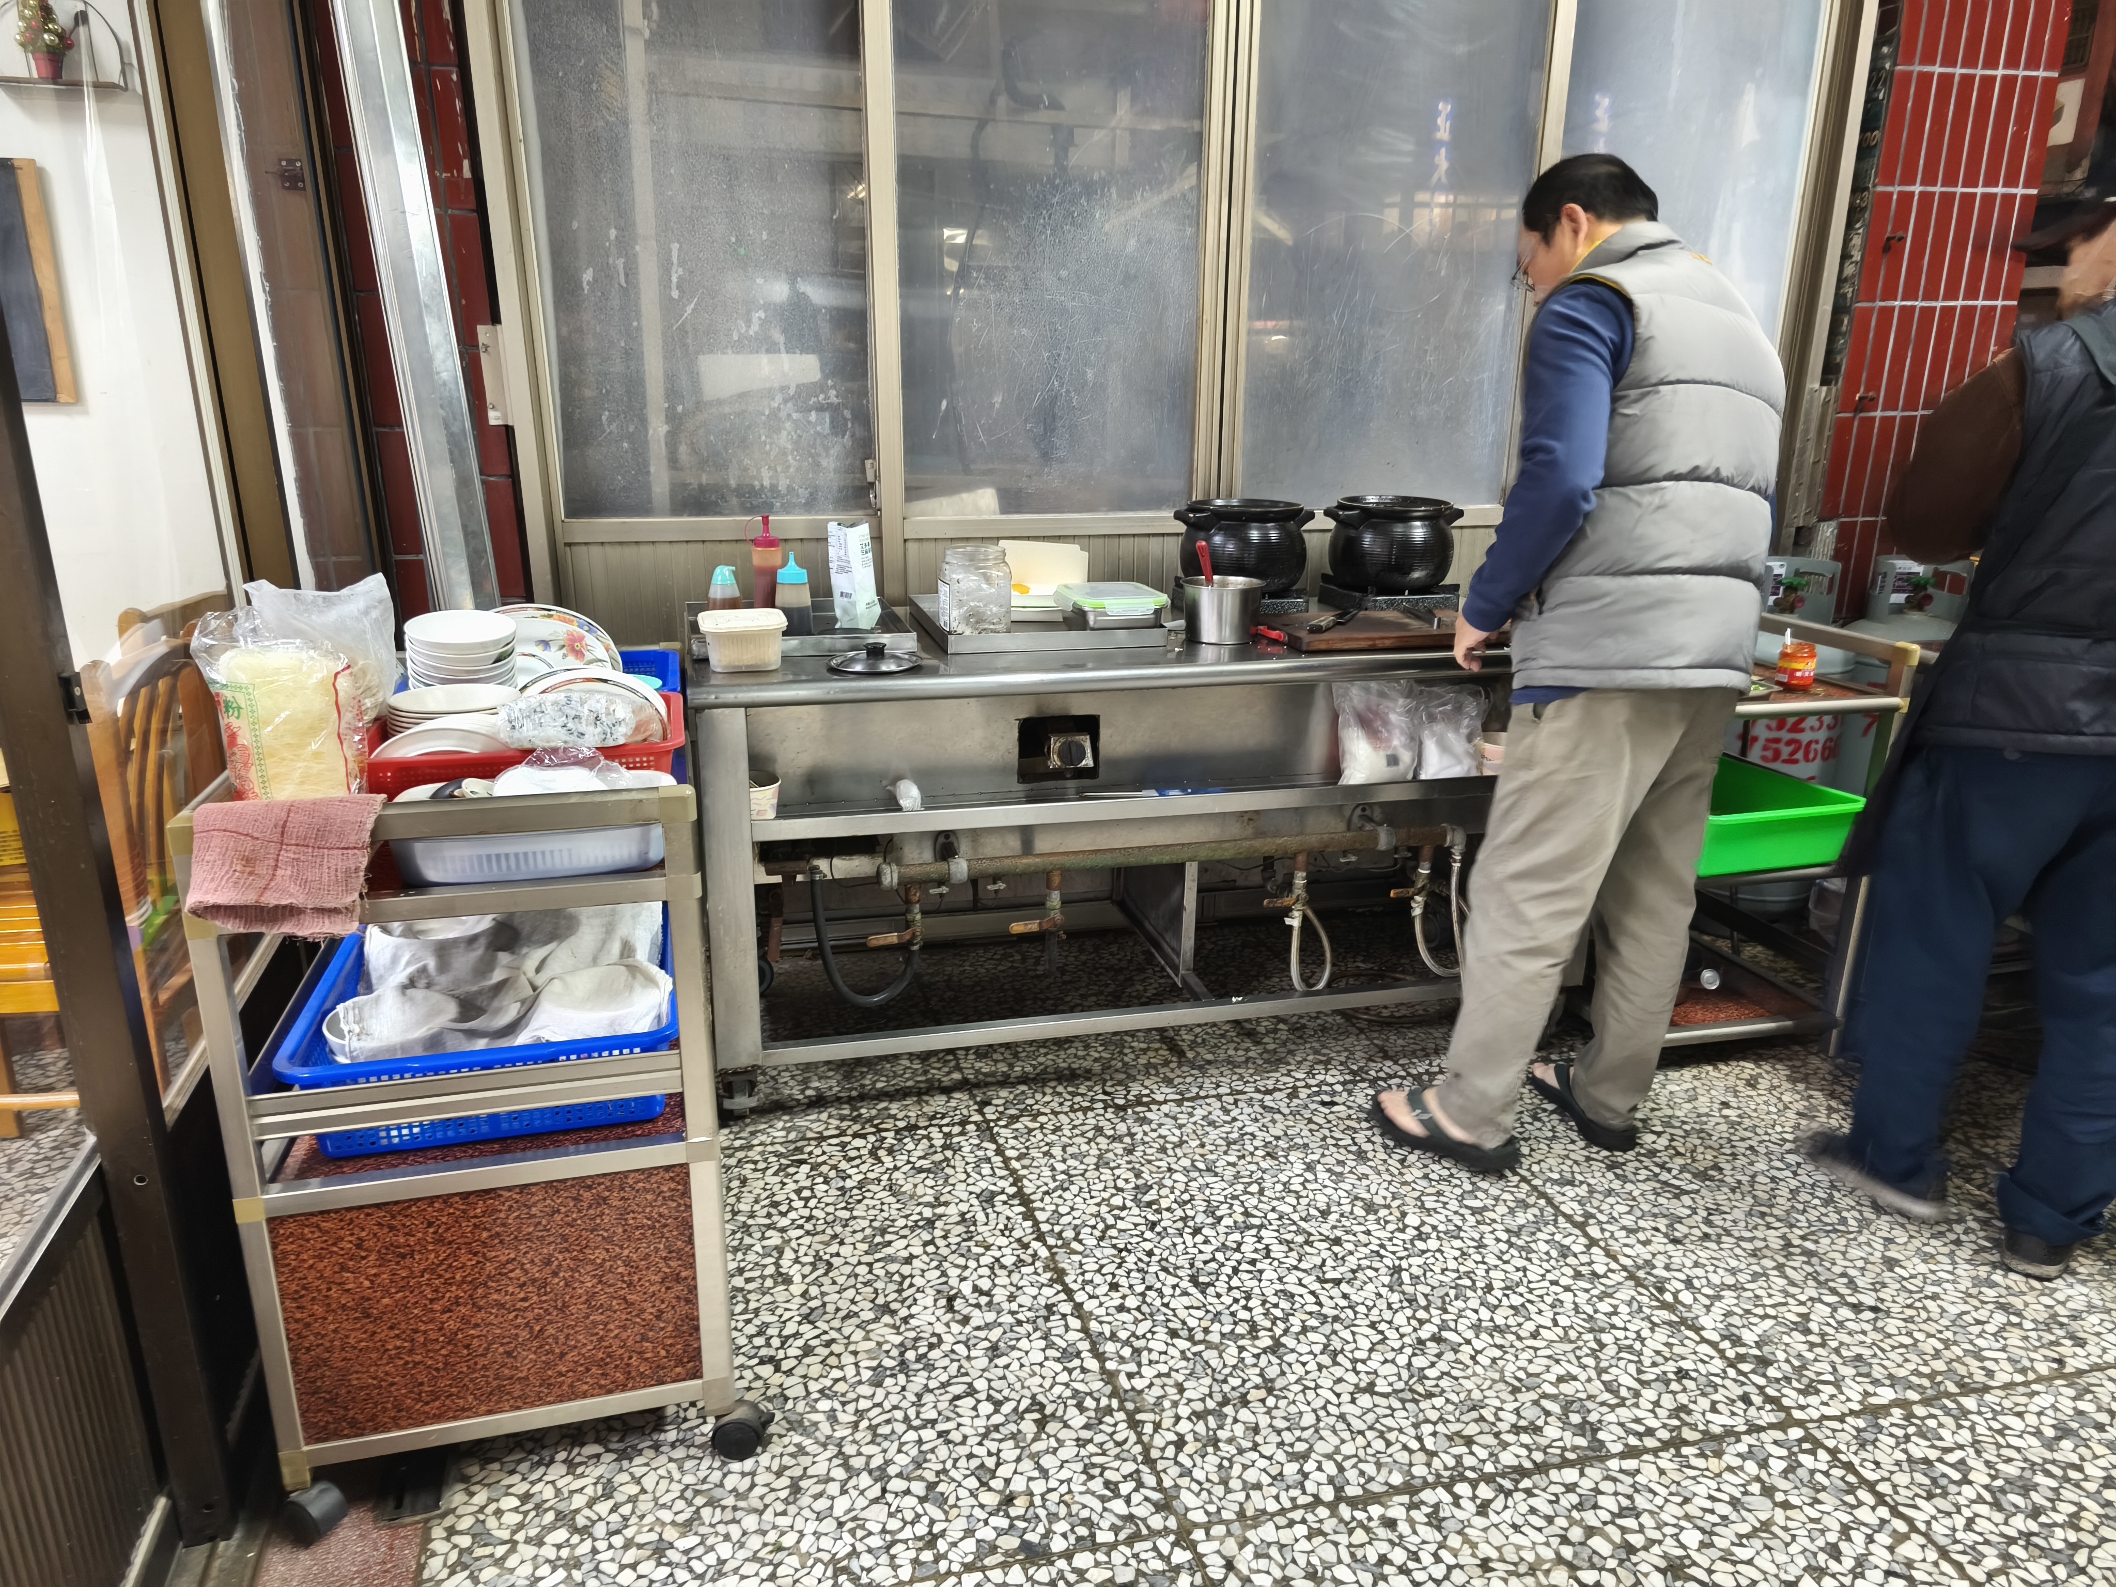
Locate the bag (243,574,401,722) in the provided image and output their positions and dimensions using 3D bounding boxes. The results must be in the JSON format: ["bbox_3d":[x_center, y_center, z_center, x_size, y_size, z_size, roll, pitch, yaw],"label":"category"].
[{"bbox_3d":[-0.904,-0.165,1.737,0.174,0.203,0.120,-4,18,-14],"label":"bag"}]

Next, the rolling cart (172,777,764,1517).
[{"bbox_3d":[-0.737,0.313,1.958,0.525,0.890,0.800,-4,18,-14],"label":"rolling cart"}]

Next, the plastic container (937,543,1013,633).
[{"bbox_3d":[-0.152,-0.381,2.615,0.132,0.147,0.132,-4,18,-14],"label":"plastic container"}]

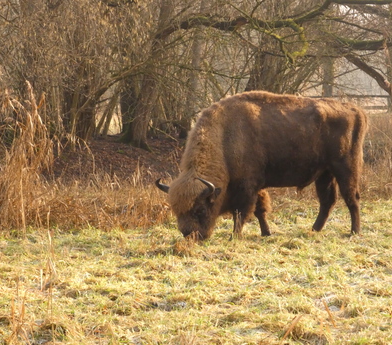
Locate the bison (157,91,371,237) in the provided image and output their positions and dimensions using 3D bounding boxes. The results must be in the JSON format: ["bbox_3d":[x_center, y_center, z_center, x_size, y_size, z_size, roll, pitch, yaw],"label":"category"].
[{"bbox_3d":[0.775,-0.090,22.500,2.500,1.700,0.870,0,2,-17],"label":"bison"}]

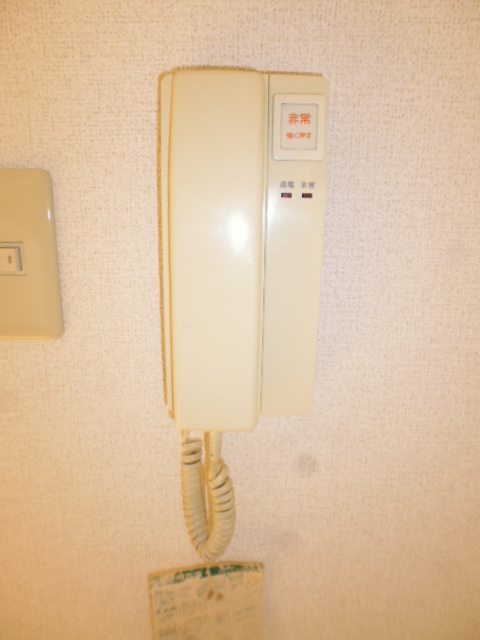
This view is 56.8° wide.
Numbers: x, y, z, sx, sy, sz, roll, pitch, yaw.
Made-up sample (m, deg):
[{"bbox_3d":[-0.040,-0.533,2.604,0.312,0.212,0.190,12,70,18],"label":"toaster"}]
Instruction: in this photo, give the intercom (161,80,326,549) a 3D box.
[{"bbox_3d":[0.001,0.016,0.298,0.100,0.334,0.060,1,12,-2],"label":"intercom"}]

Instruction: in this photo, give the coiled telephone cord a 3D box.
[{"bbox_3d":[-0.023,0.127,0.323,0.040,0.105,0.036,1,12,-2],"label":"coiled telephone cord"}]

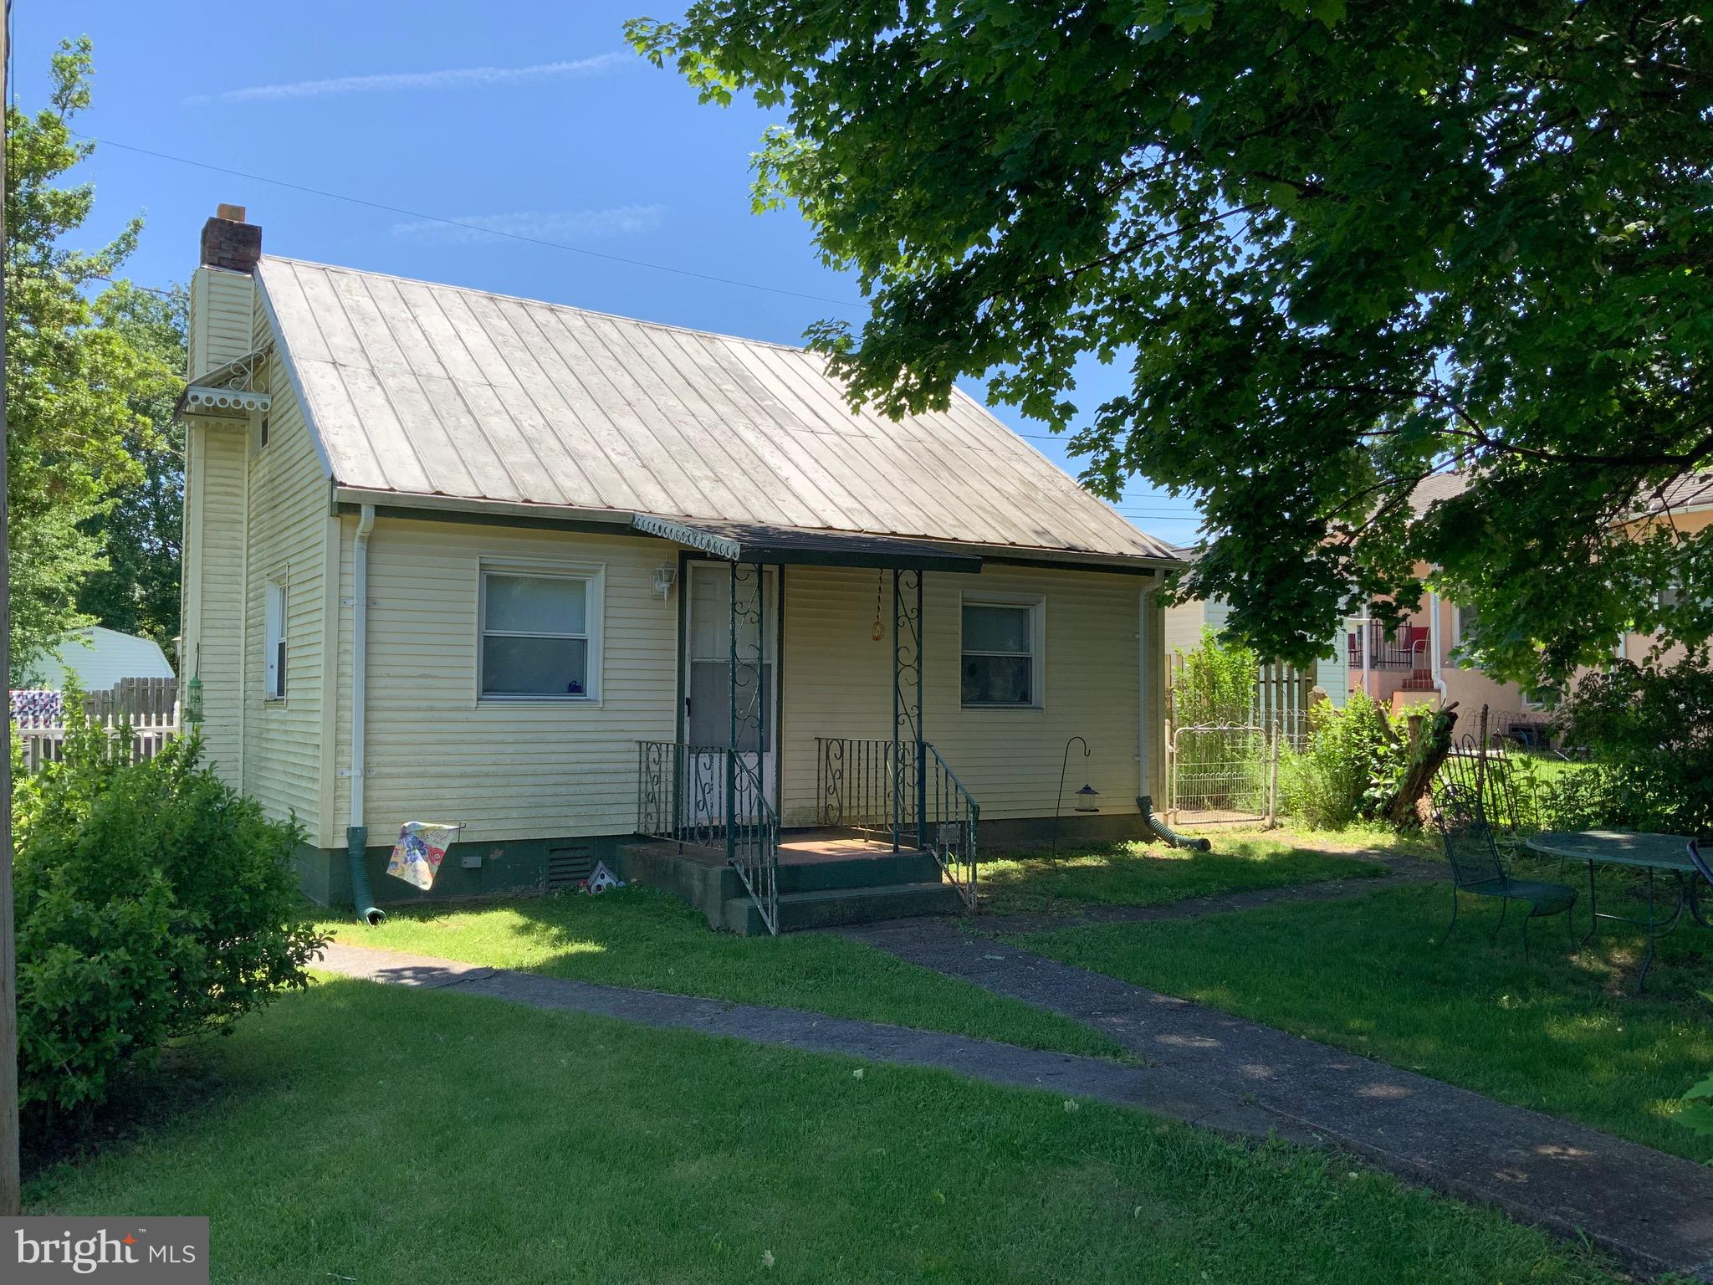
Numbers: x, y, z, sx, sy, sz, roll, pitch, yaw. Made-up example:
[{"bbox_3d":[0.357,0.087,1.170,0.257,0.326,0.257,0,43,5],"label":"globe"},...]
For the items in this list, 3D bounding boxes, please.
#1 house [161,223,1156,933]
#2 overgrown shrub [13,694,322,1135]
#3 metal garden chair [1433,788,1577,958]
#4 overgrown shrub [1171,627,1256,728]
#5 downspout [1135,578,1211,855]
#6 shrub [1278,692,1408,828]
[{"bbox_3d":[-1.938,-0.988,13.820,8.230,6.020,9.500,2,-3,-31],"label":"house"},{"bbox_3d":[-2.817,0.936,5.646,1.500,1.500,1.500,2,-3,-26],"label":"overgrown shrub"},{"bbox_3d":[3.806,1.347,8.462,0.560,0.960,0.670,2,-3,-31],"label":"metal garden chair"},{"bbox_3d":[4.300,0.906,17.300,1.100,2.100,1.000,0,-3,14],"label":"overgrown shrub"},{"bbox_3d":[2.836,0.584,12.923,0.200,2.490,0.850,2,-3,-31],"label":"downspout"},{"bbox_3d":[5.221,1.242,15.401,1.400,1.400,1.300,-1,-3,19],"label":"shrub"}]

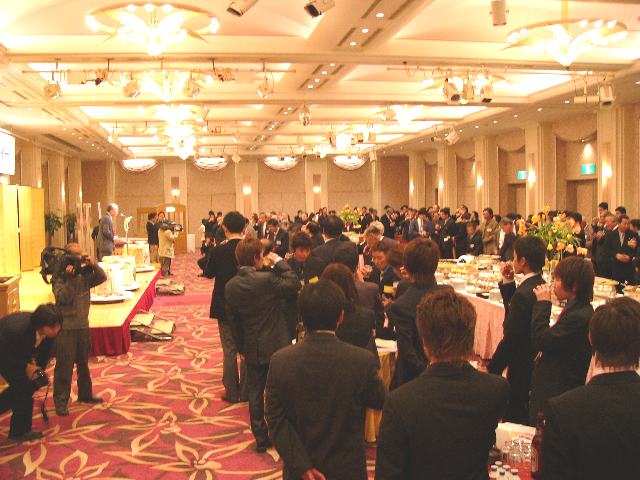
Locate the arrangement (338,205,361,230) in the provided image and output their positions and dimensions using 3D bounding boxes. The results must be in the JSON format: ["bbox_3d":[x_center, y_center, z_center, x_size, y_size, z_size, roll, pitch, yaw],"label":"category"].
[{"bbox_3d":[1.055,-0.804,23.800,0.800,0.940,0.740,-1,3,0],"label":"arrangement"}]

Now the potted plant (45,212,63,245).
[{"bbox_3d":[-7.216,0.129,17.949,0.680,1.840,0.660,-2,3,-10],"label":"potted plant"}]

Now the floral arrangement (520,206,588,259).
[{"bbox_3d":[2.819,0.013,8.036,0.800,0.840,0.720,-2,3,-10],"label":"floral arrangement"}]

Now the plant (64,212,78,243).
[{"bbox_3d":[-7.566,0.028,20.285,0.600,1.800,0.600,-2,3,-10],"label":"plant"}]

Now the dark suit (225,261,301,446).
[{"bbox_3d":[-0.465,0.909,5.334,0.580,1.480,0.420,0,3,19],"label":"dark suit"}]

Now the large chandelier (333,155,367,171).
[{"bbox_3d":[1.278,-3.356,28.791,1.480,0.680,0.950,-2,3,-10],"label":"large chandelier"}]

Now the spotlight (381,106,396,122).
[{"bbox_3d":[1.437,-2.634,13.967,0.340,0.270,0.280,-31,17,-26],"label":"spotlight"}]

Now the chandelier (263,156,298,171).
[{"bbox_3d":[-1.668,-3.315,28.835,1.460,0.580,1.460,-2,3,-10],"label":"chandelier"}]

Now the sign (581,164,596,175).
[{"bbox_3d":[6.716,-1.757,16.624,0.080,0.235,0.590,-2,3,-10],"label":"sign"}]

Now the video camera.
[{"bbox_3d":[-2.420,0.238,6.330,0.520,0.340,0.270,1,4,34],"label":"video camera"}]

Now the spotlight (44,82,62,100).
[{"bbox_3d":[-3.708,-2.066,9.262,0.210,0.250,0.220,-48,19,-15],"label":"spotlight"}]

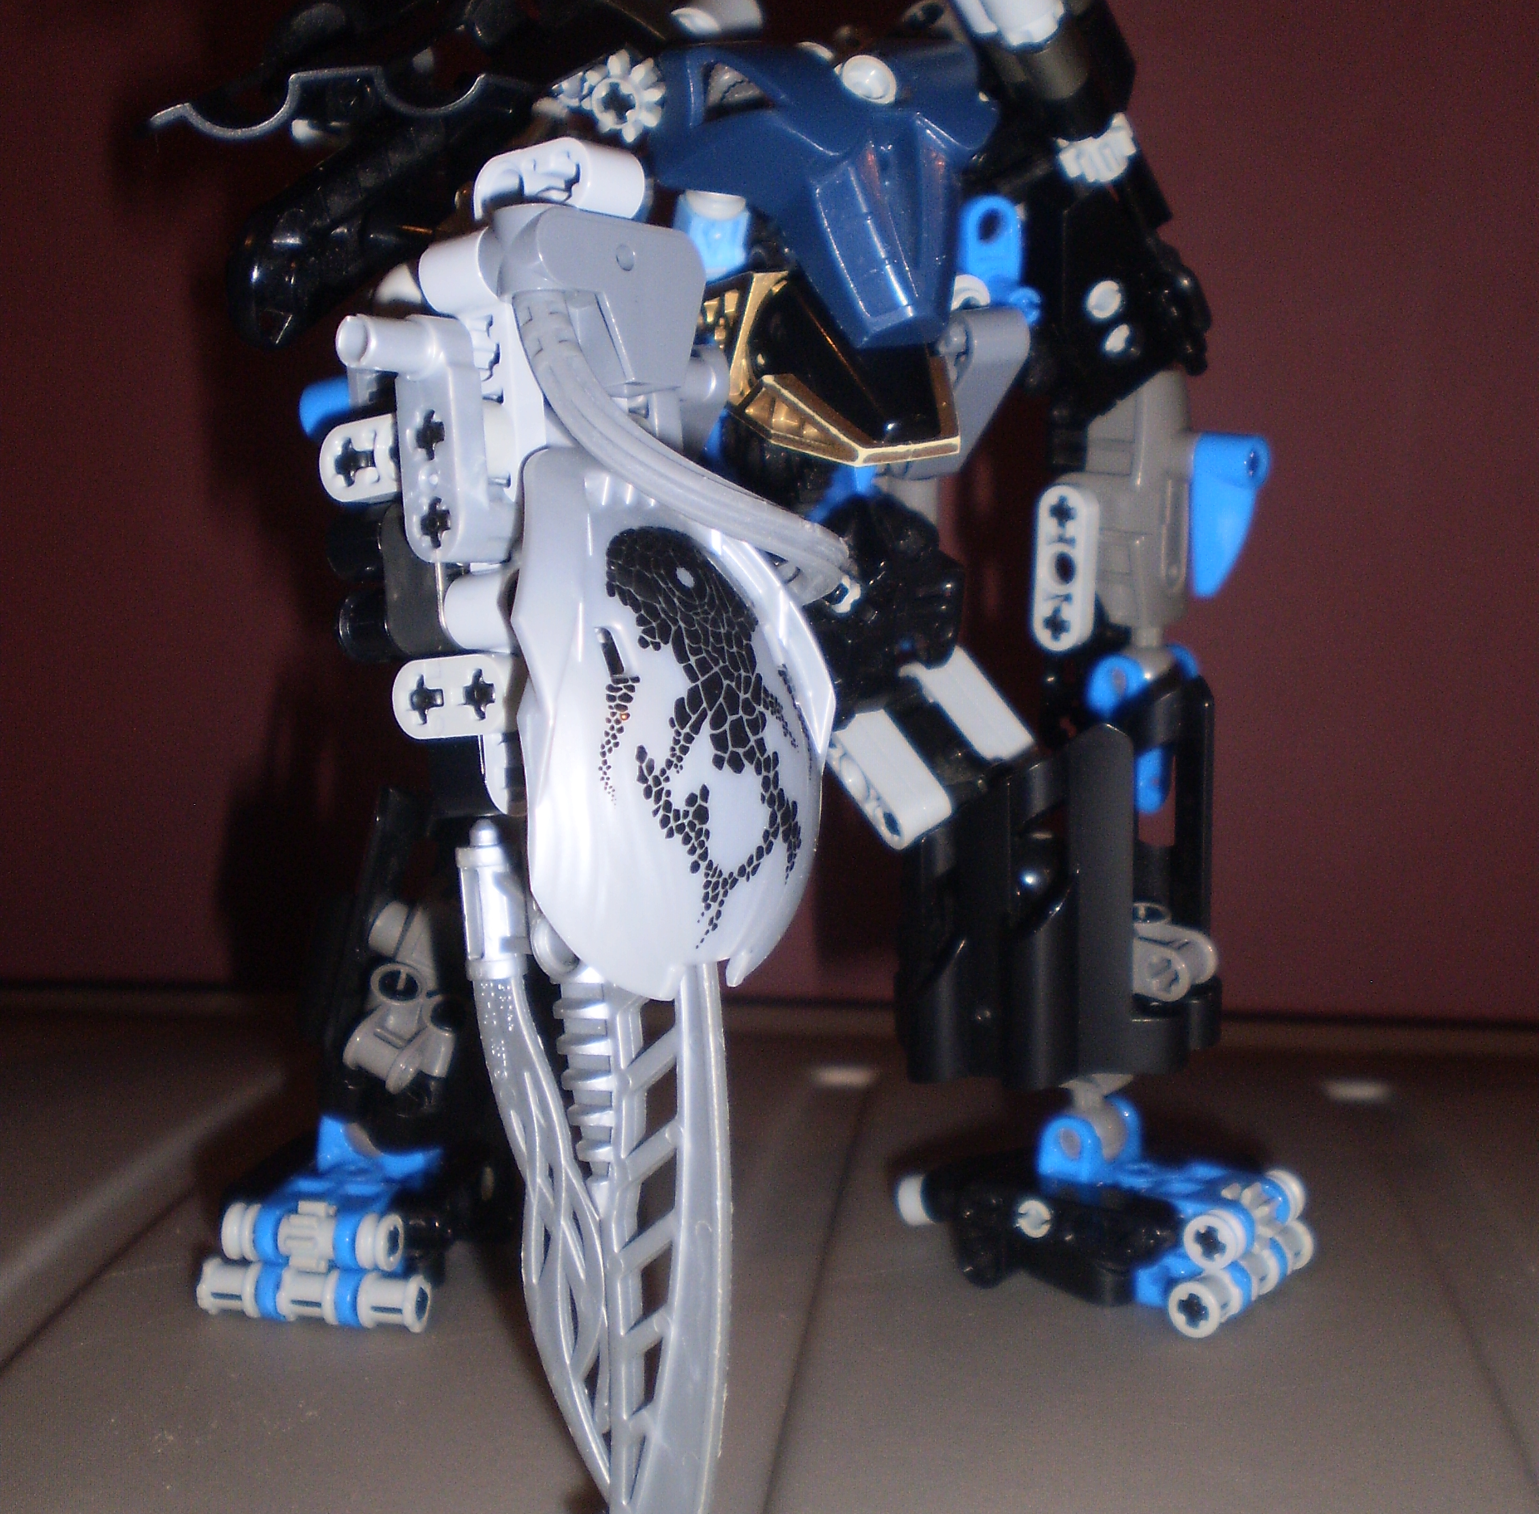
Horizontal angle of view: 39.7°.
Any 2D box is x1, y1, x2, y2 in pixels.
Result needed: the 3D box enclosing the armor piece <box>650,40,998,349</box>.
[{"bbox_3d":[0.006,-0.070,0.264,0.038,0.034,0.027,-3,18,-30],"label":"armor piece"}]

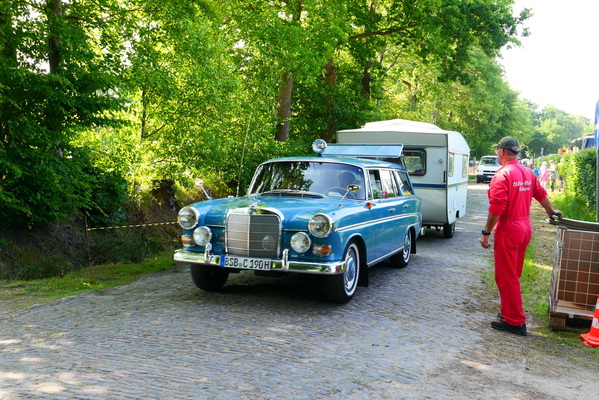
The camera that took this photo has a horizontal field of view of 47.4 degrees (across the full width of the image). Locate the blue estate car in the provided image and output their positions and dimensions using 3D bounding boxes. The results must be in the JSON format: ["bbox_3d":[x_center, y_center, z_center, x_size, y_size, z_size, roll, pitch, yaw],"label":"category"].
[{"bbox_3d":[0.288,0.142,8.469,1.800,1.600,4.720,2,3,21],"label":"blue estate car"}]

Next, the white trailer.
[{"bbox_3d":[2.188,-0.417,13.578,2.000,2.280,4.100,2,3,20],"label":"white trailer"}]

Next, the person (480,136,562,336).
[{"bbox_3d":[1.922,0.305,5.950,0.620,1.710,0.460,-1,3,-34],"label":"person"}]

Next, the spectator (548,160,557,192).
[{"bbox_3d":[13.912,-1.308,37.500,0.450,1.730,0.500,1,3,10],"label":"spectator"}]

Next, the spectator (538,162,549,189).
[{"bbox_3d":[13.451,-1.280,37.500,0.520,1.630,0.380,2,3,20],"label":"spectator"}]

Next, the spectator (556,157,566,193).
[{"bbox_3d":[14.088,-1.328,36.700,0.500,1.760,0.400,0,3,-11],"label":"spectator"}]

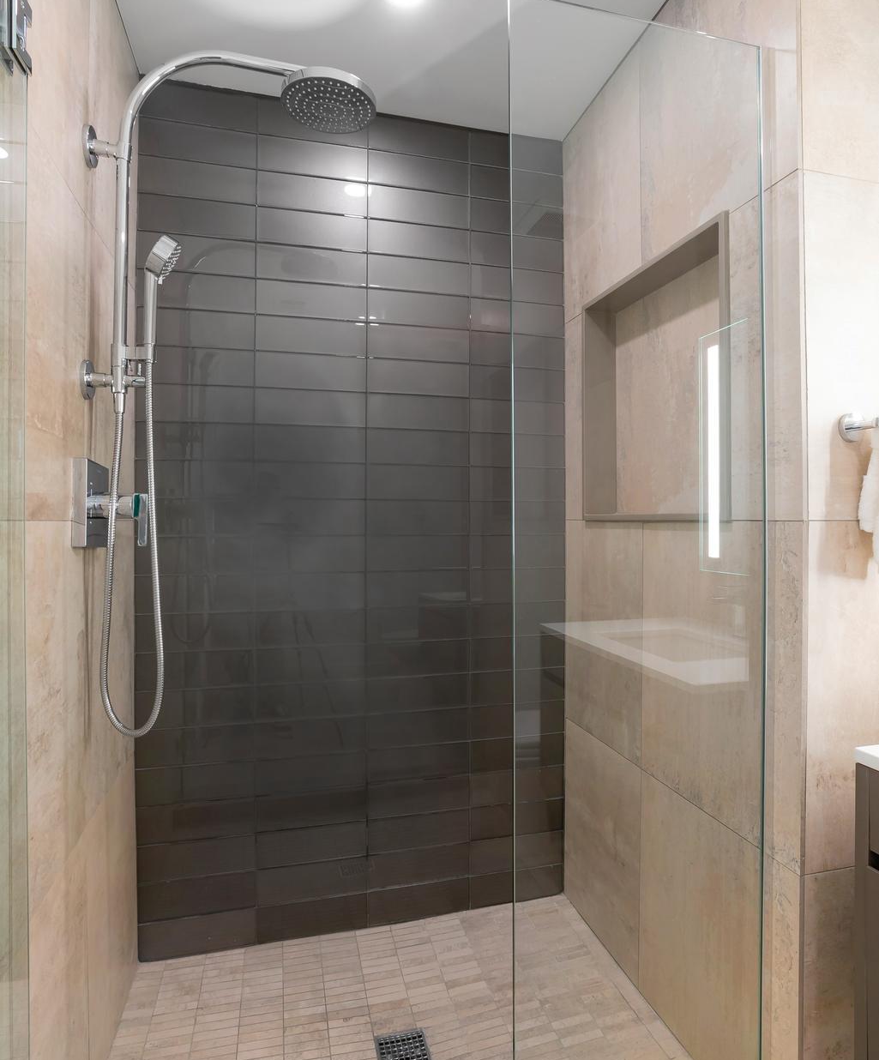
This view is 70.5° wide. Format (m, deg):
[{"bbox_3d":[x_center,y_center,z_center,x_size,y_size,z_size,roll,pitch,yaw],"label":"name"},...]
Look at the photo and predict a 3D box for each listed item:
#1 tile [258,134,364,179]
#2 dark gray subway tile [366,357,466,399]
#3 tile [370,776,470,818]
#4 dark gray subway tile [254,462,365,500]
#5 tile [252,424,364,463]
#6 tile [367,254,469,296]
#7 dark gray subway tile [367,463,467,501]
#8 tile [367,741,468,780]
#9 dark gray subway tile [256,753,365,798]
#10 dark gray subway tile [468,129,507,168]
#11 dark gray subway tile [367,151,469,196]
[{"bbox_3d":[-0.360,-1.050,1.768,0.304,0.100,0.010,0,0,-14],"label":"tile"},{"bbox_3d":[-0.059,-0.446,1.836,0.304,0.100,0.010,0,0,-14],"label":"dark gray subway tile"},{"bbox_3d":[-0.058,0.780,1.825,0.304,0.100,0.010,0,0,-14],"label":"tile"},{"bbox_3d":[-0.358,-0.135,1.752,0.306,0.100,0.010,0,0,-14],"label":"dark gray subway tile"},{"bbox_3d":[-0.358,-0.237,1.752,0.306,0.100,0.010,0,0,-14],"label":"tile"},{"bbox_3d":[-0.059,-0.749,1.839,0.304,0.100,0.010,0,0,-14],"label":"tile"},{"bbox_3d":[-0.059,-0.137,1.843,0.306,0.100,0.010,0,-1,-14],"label":"dark gray subway tile"},{"bbox_3d":[-0.057,0.681,1.819,0.306,0.100,0.010,0,0,-14],"label":"tile"},{"bbox_3d":[-0.358,0.683,1.763,0.306,0.100,0.010,0,-1,-14],"label":"dark gray subway tile"},{"bbox_3d":[0.240,-1.155,1.903,0.306,0.100,0.010,0,0,-14],"label":"dark gray subway tile"},{"bbox_3d":[-0.060,-1.053,1.830,0.306,0.100,0.010,0,0,-14],"label":"dark gray subway tile"}]

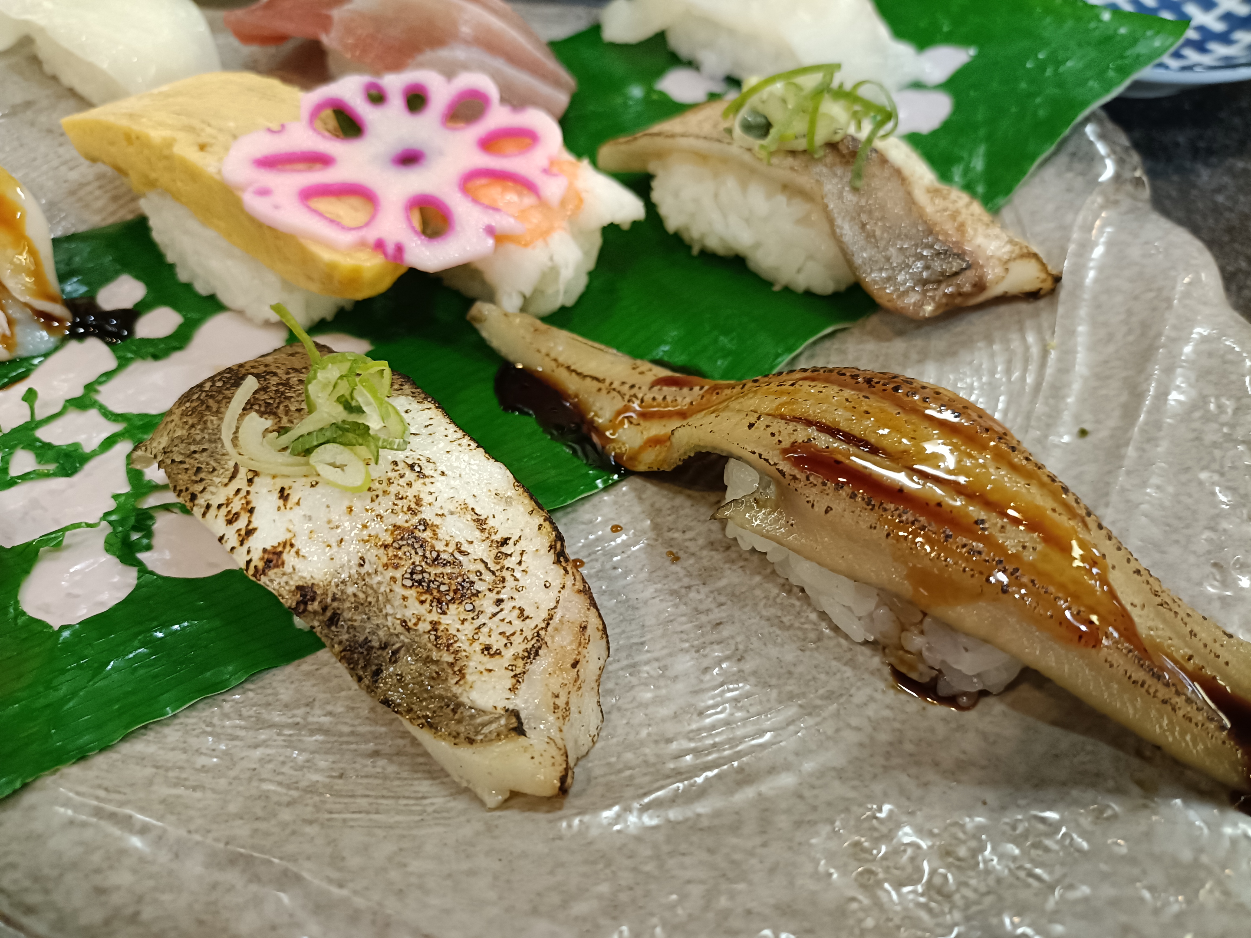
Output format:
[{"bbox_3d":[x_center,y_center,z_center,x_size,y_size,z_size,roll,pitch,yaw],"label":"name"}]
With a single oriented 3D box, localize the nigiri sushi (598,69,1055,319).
[{"bbox_3d":[0.038,-0.046,0.163,0.081,0.027,0.031,22,52,18],"label":"nigiri sushi"}]

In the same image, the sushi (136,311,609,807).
[{"bbox_3d":[-0.031,0.008,0.116,0.033,0.026,0.076,-36,58,-27],"label":"sushi"}]

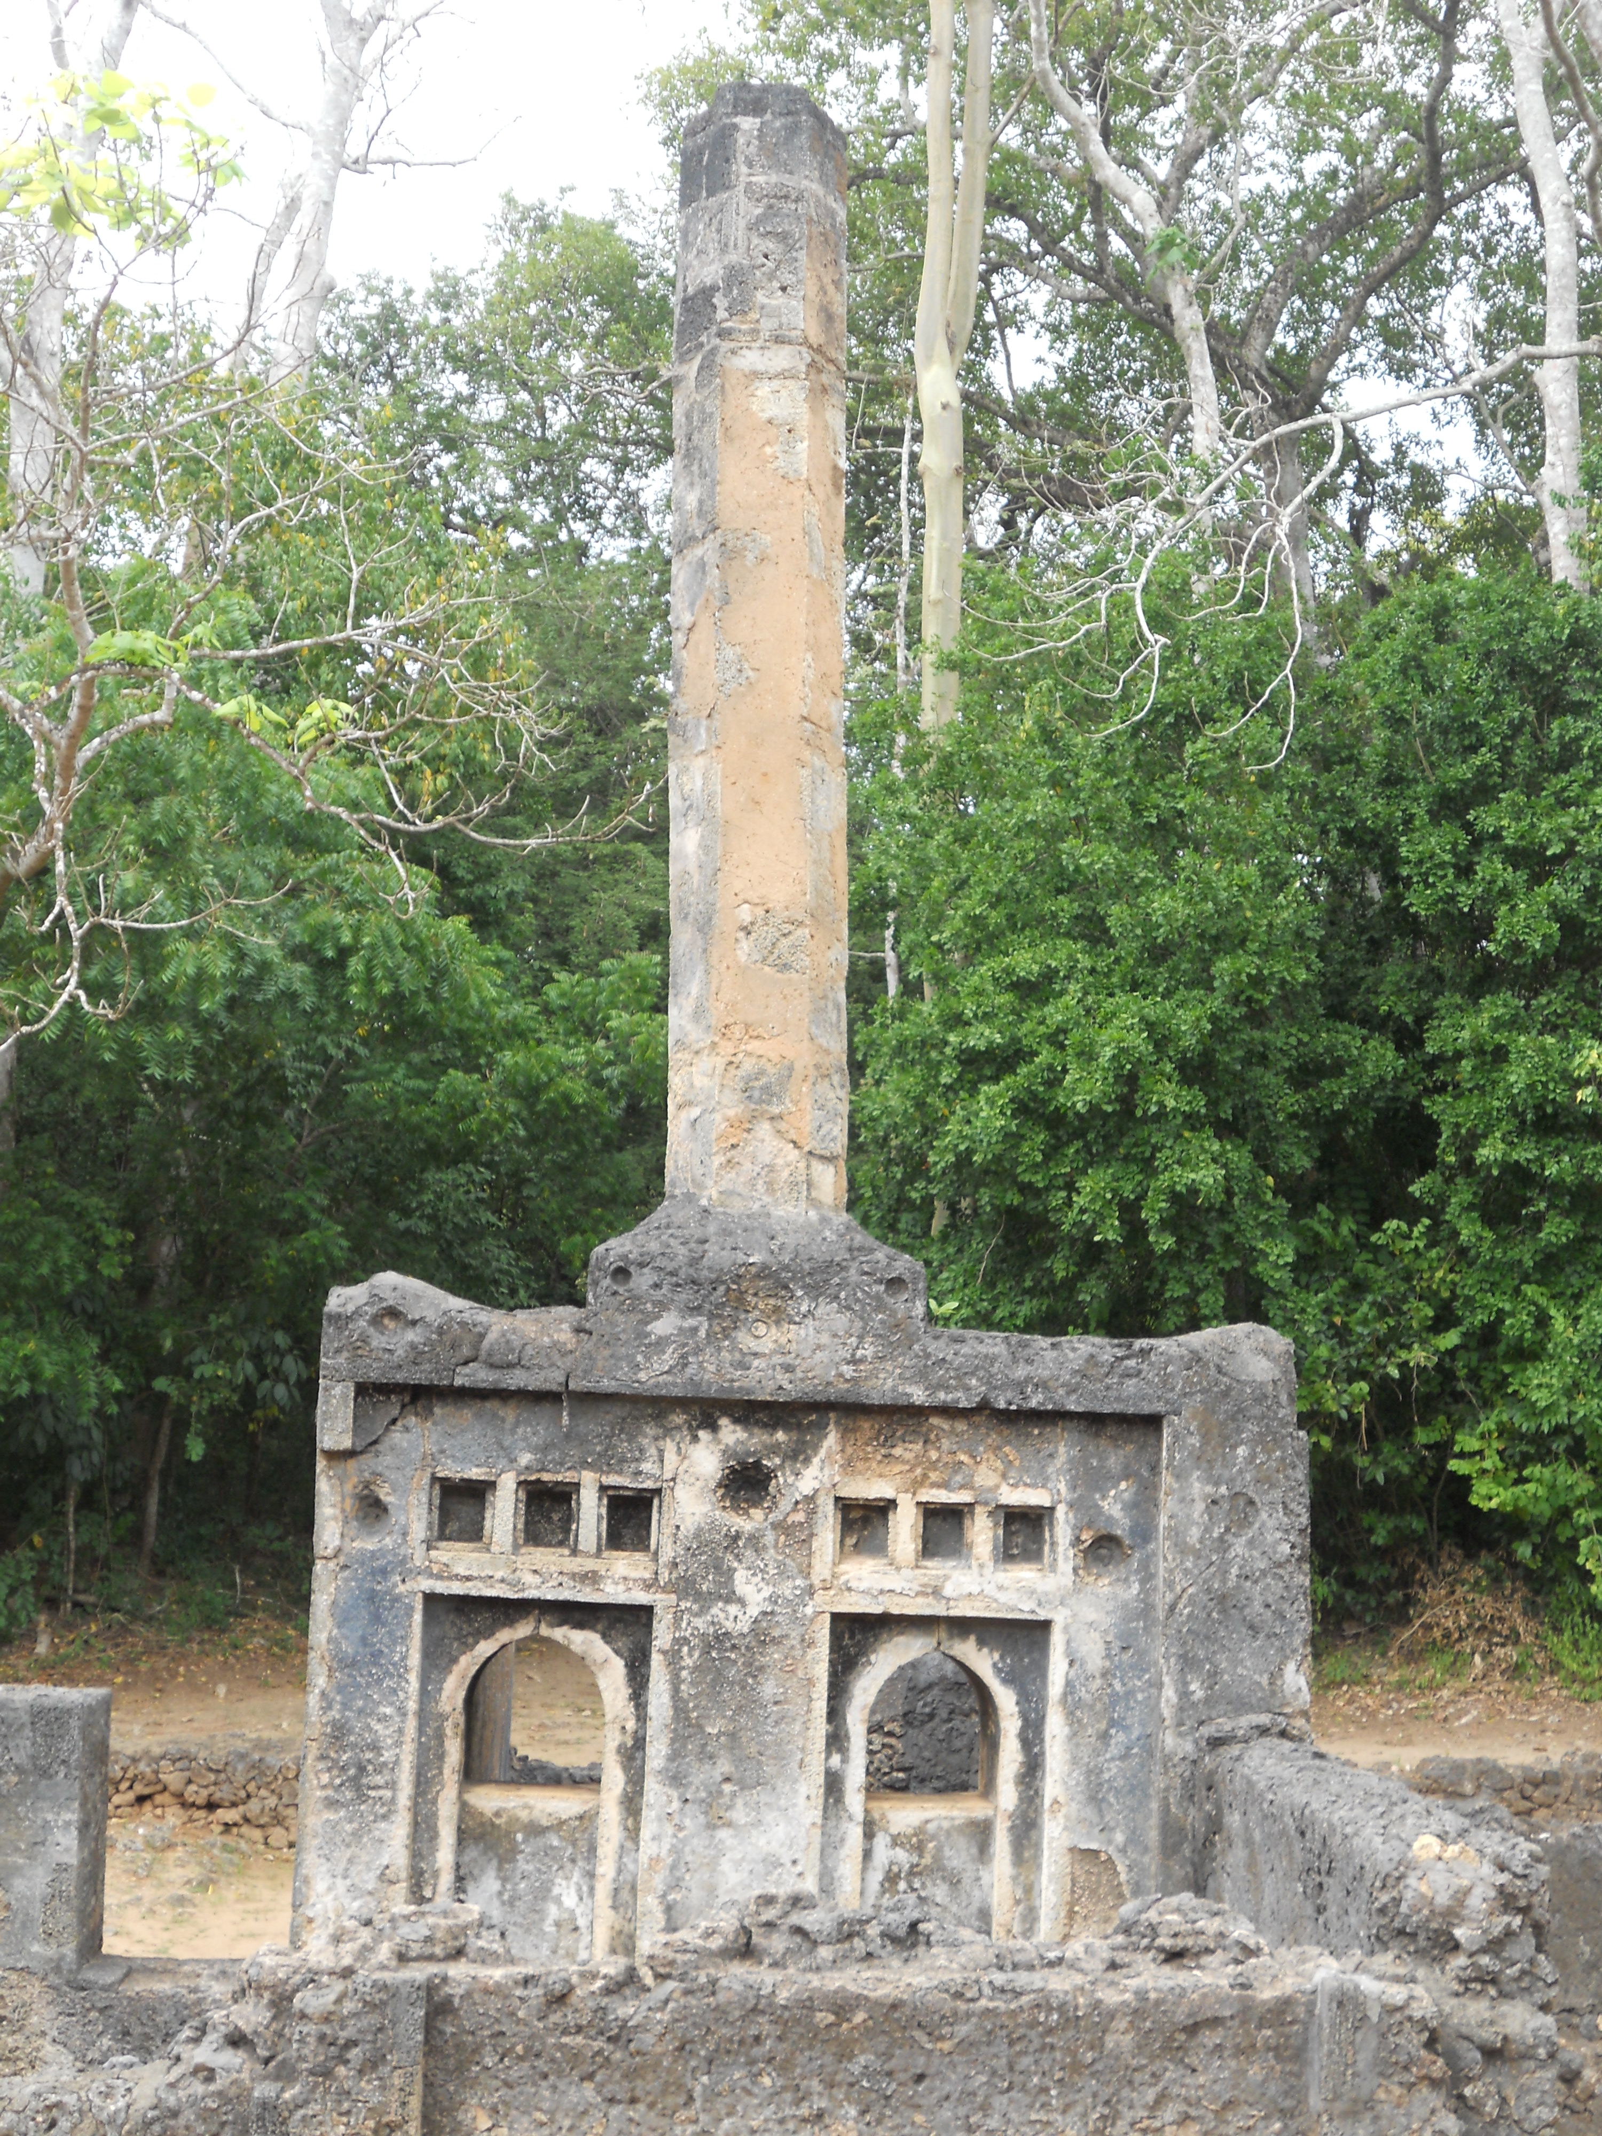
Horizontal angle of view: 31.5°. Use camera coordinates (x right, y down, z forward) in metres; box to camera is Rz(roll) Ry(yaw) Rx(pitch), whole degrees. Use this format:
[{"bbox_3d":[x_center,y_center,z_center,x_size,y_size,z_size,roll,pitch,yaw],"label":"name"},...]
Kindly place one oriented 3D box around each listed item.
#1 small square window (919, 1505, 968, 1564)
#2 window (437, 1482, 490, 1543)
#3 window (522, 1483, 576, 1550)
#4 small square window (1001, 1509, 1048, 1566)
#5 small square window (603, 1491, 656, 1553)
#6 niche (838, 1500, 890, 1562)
[{"bbox_3d":[0.425,1.410,8.583,0.146,0.173,0.130,3,-9,-2],"label":"small square window"},{"bbox_3d":[-1.013,1.337,8.532,0.154,0.181,0.130,3,-9,-2],"label":"window"},{"bbox_3d":[-0.758,1.353,8.540,0.149,0.191,0.130,3,-9,-2],"label":"window"},{"bbox_3d":[0.672,1.421,8.592,0.137,0.163,0.130,3,-9,-2],"label":"small square window"},{"bbox_3d":[-0.517,1.367,8.549,0.146,0.177,0.130,3,-9,-2],"label":"small square window"},{"bbox_3d":[0.187,1.399,8.575,0.149,0.172,0.130,3,-9,-2],"label":"niche"}]

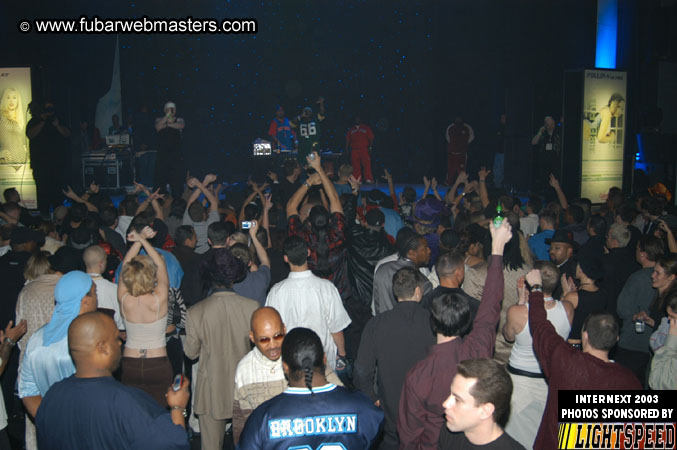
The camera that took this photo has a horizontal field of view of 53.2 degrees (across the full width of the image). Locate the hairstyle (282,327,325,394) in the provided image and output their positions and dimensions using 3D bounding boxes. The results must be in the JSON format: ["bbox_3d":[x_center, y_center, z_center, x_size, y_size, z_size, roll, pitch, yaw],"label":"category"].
[{"bbox_3d":[-0.140,0.530,2.705,0.165,0.250,0.200,-1,7,-8],"label":"hairstyle"}]

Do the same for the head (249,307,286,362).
[{"bbox_3d":[-0.320,0.494,3.050,0.170,0.235,0.205,-10,13,-17],"label":"head"}]

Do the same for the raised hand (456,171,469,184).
[{"bbox_3d":[1.577,-0.604,8.600,0.130,0.170,0.090,0,7,0],"label":"raised hand"}]

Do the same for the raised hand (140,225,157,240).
[{"bbox_3d":[-1.180,0.047,4.200,0.095,0.095,0.090,0,7,0],"label":"raised hand"}]

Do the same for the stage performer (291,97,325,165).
[{"bbox_3d":[-0.646,-1.678,14.100,0.700,1.980,0.450,1,6,9],"label":"stage performer"}]

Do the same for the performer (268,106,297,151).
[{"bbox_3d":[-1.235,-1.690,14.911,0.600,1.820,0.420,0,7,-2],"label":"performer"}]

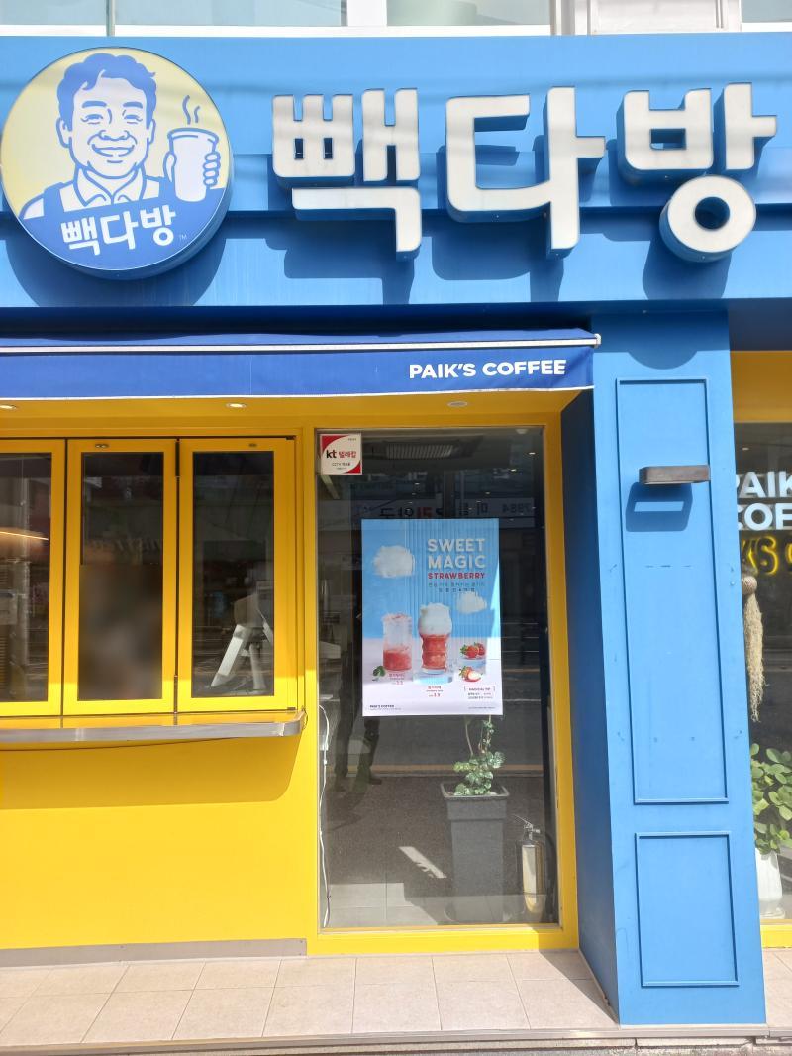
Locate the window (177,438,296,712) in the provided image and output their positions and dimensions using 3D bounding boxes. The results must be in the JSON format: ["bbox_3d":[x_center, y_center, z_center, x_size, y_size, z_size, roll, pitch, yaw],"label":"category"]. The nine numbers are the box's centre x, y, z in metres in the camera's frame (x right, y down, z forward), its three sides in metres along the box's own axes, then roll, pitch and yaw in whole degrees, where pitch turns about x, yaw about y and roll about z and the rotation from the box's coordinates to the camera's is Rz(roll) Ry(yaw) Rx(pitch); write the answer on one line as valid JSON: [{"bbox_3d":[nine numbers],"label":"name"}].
[{"bbox_3d":[-0.669,0.190,3.237,0.497,1.155,0.060,-1,-4,-1],"label":"window"}]

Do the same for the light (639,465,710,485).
[{"bbox_3d":[0.968,-0.180,2.672,0.212,0.058,0.125,-1,-4,-1],"label":"light"}]

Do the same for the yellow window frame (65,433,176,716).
[{"bbox_3d":[-1.159,0.198,3.226,0.470,1.158,0.060,-1,-4,-1],"label":"yellow window frame"}]

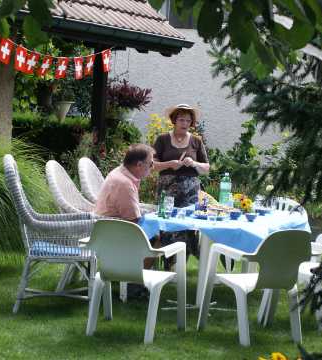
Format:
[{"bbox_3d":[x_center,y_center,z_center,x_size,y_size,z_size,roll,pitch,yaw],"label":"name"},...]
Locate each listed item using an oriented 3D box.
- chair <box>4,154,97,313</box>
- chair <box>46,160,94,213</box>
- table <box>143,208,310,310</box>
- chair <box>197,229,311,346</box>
[{"bbox_3d":[-0.833,0.414,9.014,0.720,1.120,0.620,3,5,-2],"label":"chair"},{"bbox_3d":[-0.541,0.400,9.644,0.700,1.080,0.620,4,5,18],"label":"chair"},{"bbox_3d":[0.467,0.643,9.458,1.290,0.730,1.290,3,5,0],"label":"table"},{"bbox_3d":[0.674,0.711,8.289,0.570,0.800,0.590,0,5,-29],"label":"chair"}]

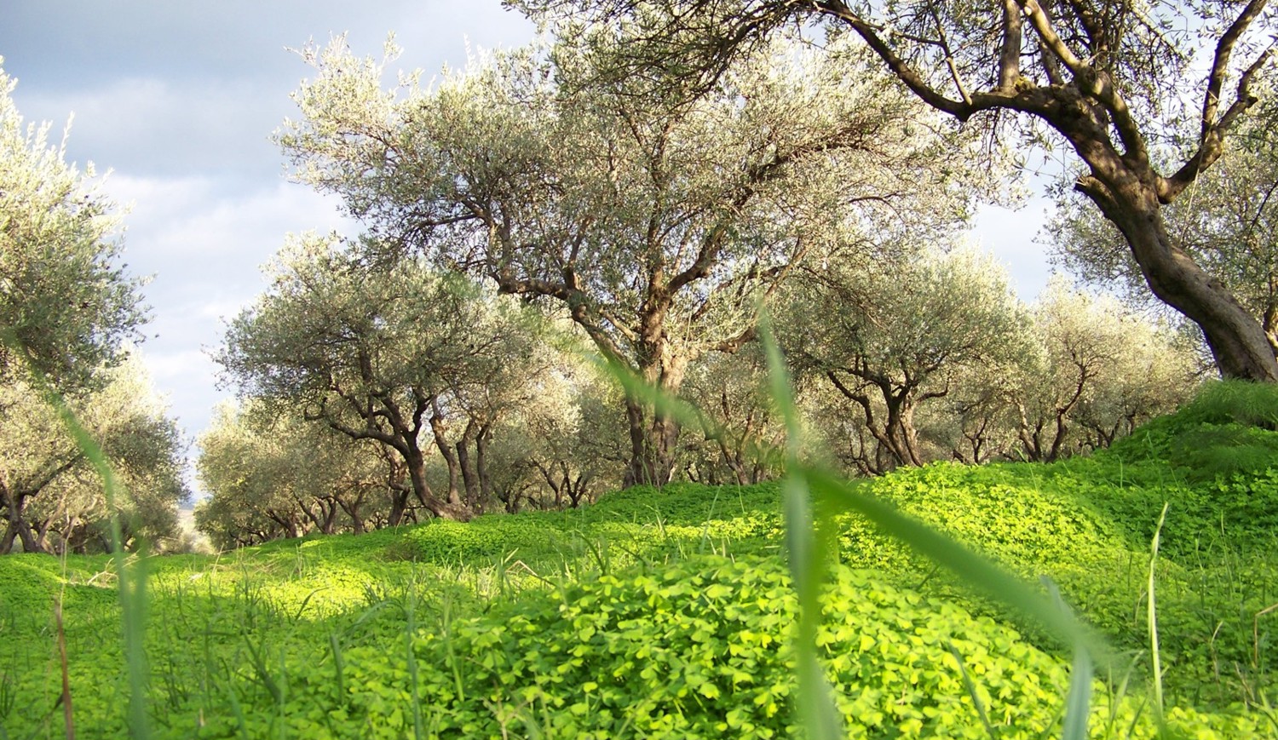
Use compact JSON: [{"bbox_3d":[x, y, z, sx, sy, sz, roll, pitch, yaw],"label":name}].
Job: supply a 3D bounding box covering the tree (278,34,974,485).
[{"bbox_3d":[-0.130,-1.200,14.400,7.300,4.900,6.300,-1,-6,0],"label":"tree"}]

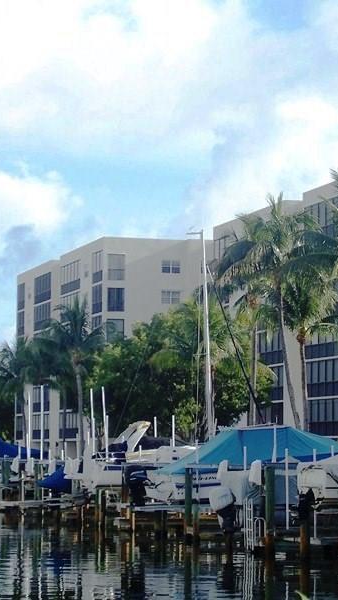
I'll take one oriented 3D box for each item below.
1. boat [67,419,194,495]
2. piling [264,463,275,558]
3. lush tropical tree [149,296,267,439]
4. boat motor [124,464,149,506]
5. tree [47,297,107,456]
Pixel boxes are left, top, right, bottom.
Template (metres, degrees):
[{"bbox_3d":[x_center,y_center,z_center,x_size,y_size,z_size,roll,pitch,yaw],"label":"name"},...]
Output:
[{"bbox_3d":[-1.339,7.102,86.000,6.900,3.150,2.500,2,-4,-15],"label":"boat"},{"bbox_3d":[3.186,6.672,59.664,0.290,2.850,0.290,1,-5,-16],"label":"piling"},{"bbox_3d":[2.467,5.542,117.922,6.800,11.300,7.200,1,-5,-16],"label":"lush tropical tree"},{"bbox_3d":[-1.218,7.032,70.970,0.850,1.700,0.500,1,-5,-16],"label":"boat motor"},{"bbox_3d":[-7.022,6.526,144.926,4.800,13.480,4.800,0,-4,0],"label":"tree"}]

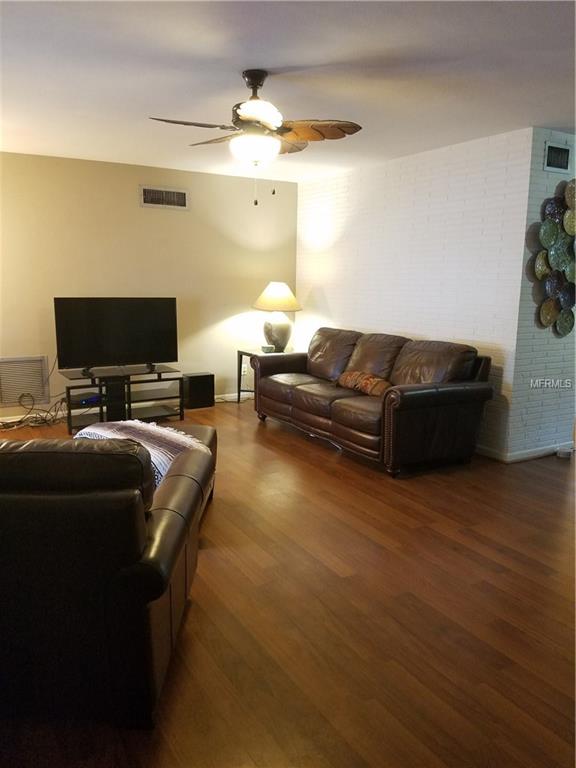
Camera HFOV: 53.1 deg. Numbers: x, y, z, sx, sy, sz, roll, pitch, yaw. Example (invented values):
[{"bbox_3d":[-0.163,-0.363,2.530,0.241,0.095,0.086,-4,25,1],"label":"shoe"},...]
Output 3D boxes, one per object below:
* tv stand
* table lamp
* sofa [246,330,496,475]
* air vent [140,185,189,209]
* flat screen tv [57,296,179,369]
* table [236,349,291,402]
[{"bbox_3d":[-1.585,0.124,5.501,1.090,0.495,0.460,-6,12,-30],"label":"tv stand"},{"bbox_3d":[-0.150,-0.706,6.150,0.530,0.755,0.530,1,11,0],"label":"table lamp"},{"bbox_3d":[0.597,0.030,5.069,0.910,0.890,2.150,-5,12,-29],"label":"sofa"},{"bbox_3d":[-1.237,-1.883,5.847,0.510,0.208,0.030,-6,12,-30],"label":"air vent"},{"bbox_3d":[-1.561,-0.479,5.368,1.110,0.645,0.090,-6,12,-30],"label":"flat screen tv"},{"bbox_3d":[-0.193,-0.045,6.253,0.530,0.585,0.580,-6,12,-30],"label":"table"}]

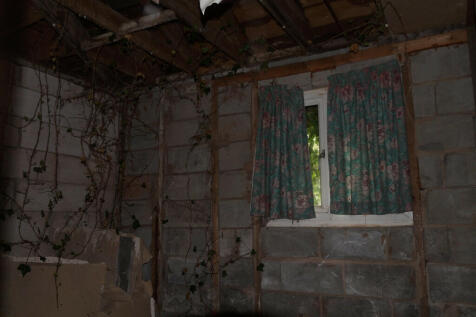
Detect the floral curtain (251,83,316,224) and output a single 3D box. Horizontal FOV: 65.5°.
[{"bbox_3d":[0.307,-0.069,2.721,0.480,1.024,0.090,-6,-12,25],"label":"floral curtain"}]

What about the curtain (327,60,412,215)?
[{"bbox_3d":[0.845,-0.135,2.469,0.494,0.995,0.090,-6,-12,25],"label":"curtain"}]

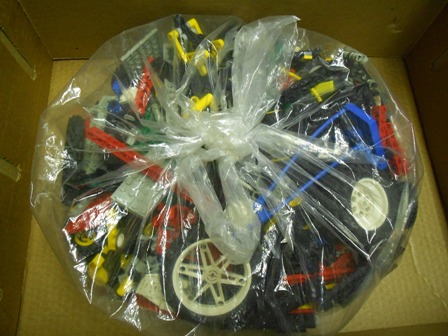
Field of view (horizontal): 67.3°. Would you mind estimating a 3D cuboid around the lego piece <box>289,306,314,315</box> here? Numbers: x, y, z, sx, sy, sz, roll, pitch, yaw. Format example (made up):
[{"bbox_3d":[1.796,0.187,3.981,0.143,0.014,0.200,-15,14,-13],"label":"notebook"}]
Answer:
[{"bbox_3d":[0.062,0.115,0.270,0.021,0.008,0.009,-1,65,-4],"label":"lego piece"}]

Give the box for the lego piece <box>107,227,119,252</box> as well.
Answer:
[{"bbox_3d":[-0.089,0.057,0.269,0.008,0.008,0.020,2,71,-11],"label":"lego piece"}]

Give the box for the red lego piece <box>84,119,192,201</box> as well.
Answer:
[{"bbox_3d":[-0.073,-0.005,0.284,0.128,0.010,0.008,30,37,23],"label":"red lego piece"}]

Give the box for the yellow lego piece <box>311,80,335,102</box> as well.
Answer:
[{"bbox_3d":[0.092,-0.071,0.314,0.021,0.009,0.015,-13,82,5],"label":"yellow lego piece"}]

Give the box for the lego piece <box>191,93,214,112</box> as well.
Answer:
[{"bbox_3d":[-0.019,-0.059,0.297,0.022,0.008,0.012,-40,87,-7],"label":"lego piece"}]

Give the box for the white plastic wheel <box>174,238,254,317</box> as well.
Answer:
[{"bbox_3d":[-0.009,0.085,0.269,0.061,0.014,0.061,0,93,-2],"label":"white plastic wheel"}]

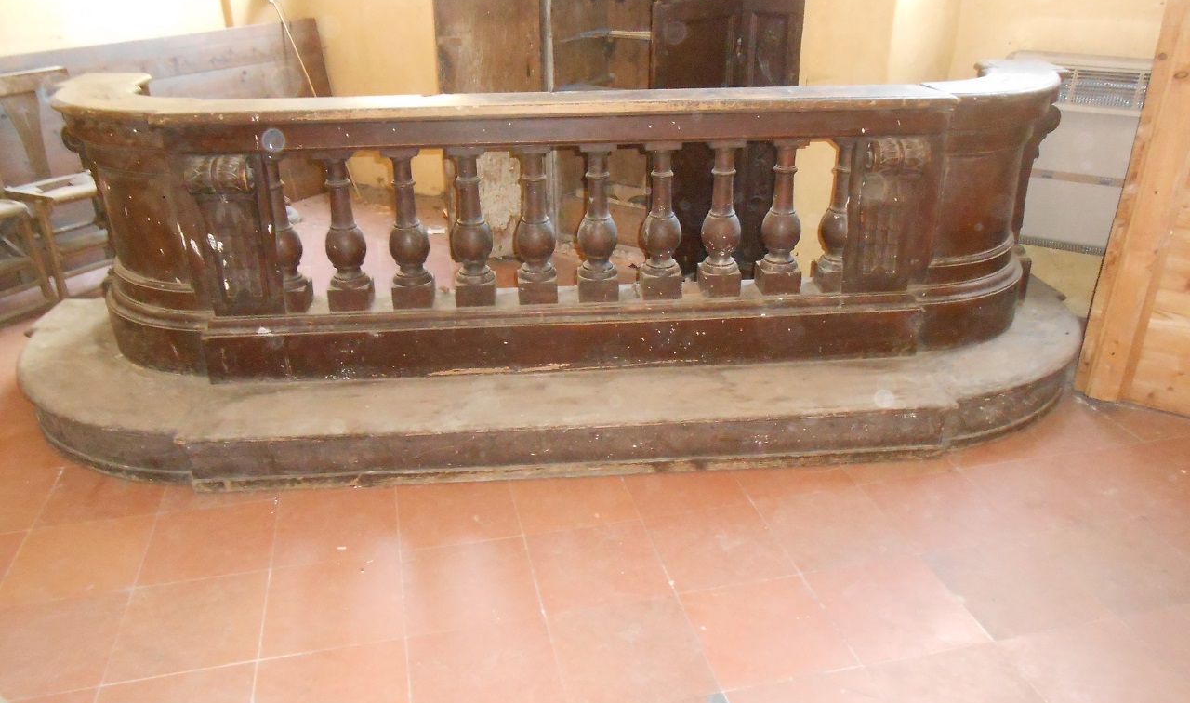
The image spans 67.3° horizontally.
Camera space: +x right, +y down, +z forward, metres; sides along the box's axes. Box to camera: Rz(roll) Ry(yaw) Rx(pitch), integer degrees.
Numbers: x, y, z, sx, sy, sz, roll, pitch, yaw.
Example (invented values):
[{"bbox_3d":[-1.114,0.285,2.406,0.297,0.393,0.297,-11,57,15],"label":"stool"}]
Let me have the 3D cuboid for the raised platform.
[{"bbox_3d":[-0.071,0.044,2.945,3.678,0.160,1.096,-2,25,-4],"label":"raised platform"}]

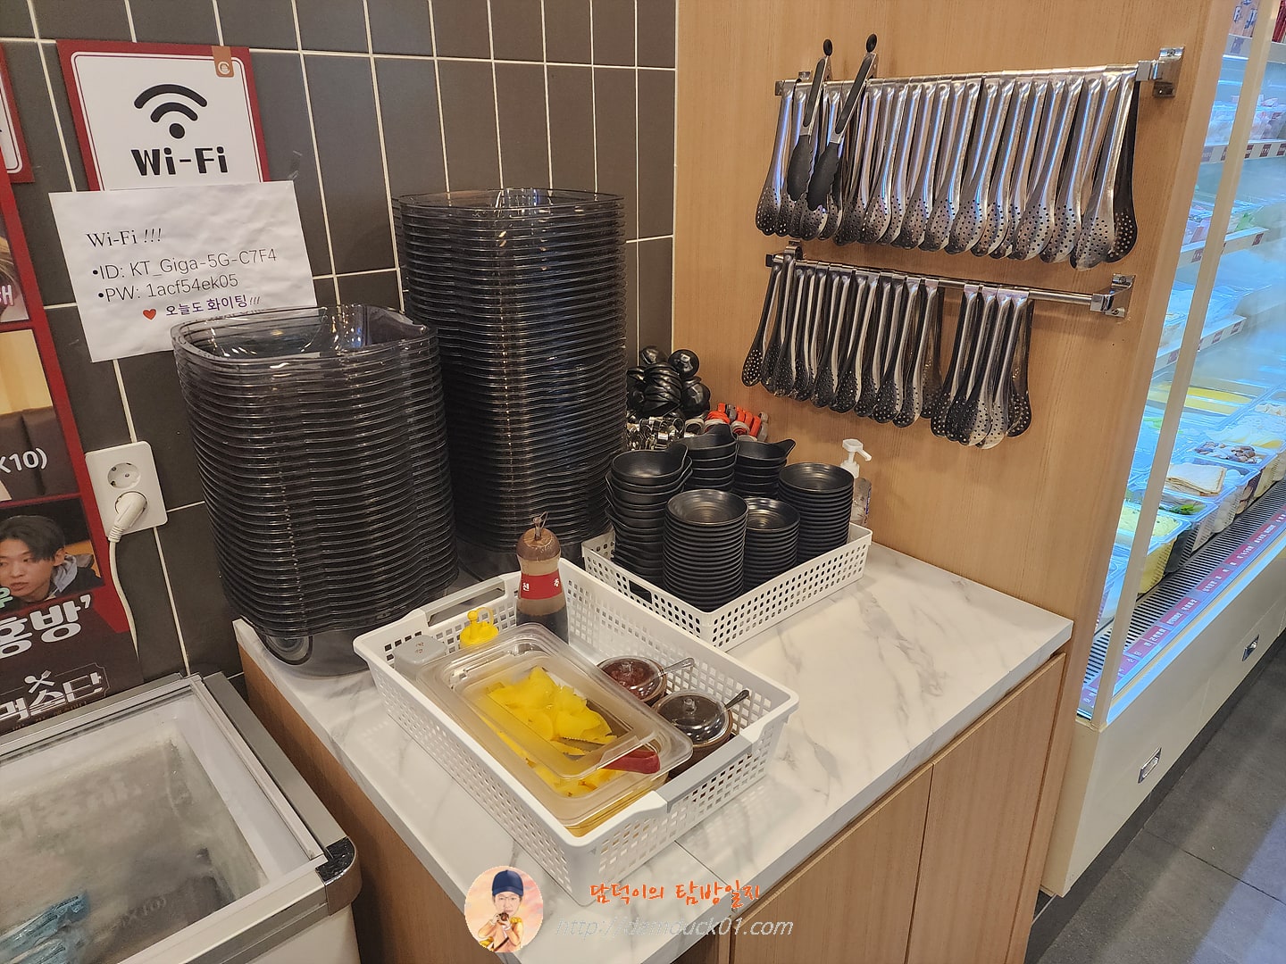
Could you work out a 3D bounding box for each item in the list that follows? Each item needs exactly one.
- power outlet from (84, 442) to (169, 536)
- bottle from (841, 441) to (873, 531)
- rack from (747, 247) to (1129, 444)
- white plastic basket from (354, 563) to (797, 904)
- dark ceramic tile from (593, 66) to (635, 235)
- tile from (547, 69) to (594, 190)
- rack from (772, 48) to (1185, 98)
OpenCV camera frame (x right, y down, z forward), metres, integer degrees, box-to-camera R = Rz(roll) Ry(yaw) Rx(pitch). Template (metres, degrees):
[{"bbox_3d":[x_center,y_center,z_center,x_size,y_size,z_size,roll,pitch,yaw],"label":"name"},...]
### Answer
[{"bbox_3d":[-0.712,0.012,1.185,0.077,0.123,0.013,-19,29,-38],"label":"power outlet"},{"bbox_3d":[0.358,0.021,1.486,0.073,0.200,0.085,-10,25,-22],"label":"bottle"},{"bbox_3d":[0.412,-0.224,1.344,0.120,0.255,0.590,-19,29,-38],"label":"rack"},{"bbox_3d":[-0.089,0.262,1.023,0.330,0.118,0.450,-19,30,-38],"label":"white plastic basket"},{"bbox_3d":[-0.051,-0.594,1.572,0.100,0.300,0.010,-19,30,-38],"label":"dark ceramic tile"},{"bbox_3d":[-0.128,-0.576,1.529,0.100,0.300,0.010,-19,29,-38],"label":"tile"},{"bbox_3d":[0.422,-0.559,1.192,0.068,0.060,0.575,-19,30,-38],"label":"rack"}]

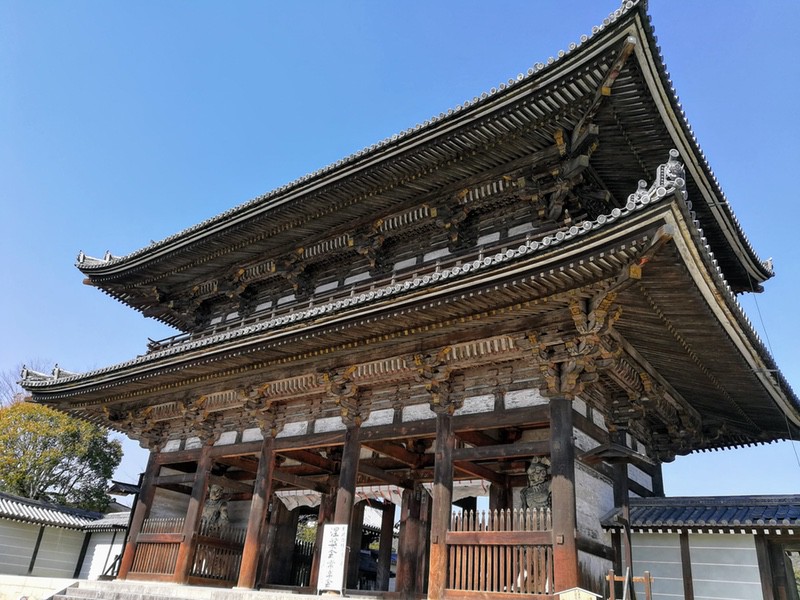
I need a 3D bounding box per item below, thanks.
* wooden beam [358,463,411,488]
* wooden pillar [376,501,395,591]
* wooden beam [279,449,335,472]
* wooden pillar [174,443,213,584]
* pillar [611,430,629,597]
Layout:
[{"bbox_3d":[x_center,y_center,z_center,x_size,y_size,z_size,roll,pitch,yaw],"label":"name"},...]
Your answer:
[{"bbox_3d":[-0.524,6.129,21.602,0.252,0.374,3.266,-16,-33,35],"label":"wooden beam"},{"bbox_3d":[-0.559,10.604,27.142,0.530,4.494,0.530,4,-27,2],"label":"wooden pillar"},{"bbox_3d":[-3.750,6.190,24.406,0.252,0.474,3.266,-16,-33,35],"label":"wooden beam"},{"bbox_3d":[-7.809,8.061,23.825,0.535,5.125,0.535,-15,-32,34],"label":"wooden pillar"},{"bbox_3d":[6.395,6.298,18.118,0.530,4.898,0.530,-16,-33,35],"label":"pillar"}]

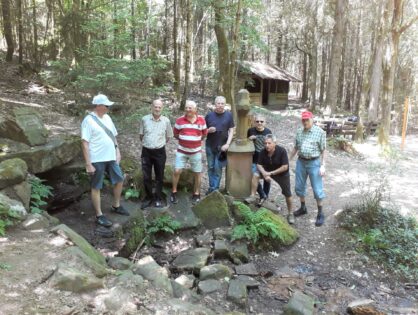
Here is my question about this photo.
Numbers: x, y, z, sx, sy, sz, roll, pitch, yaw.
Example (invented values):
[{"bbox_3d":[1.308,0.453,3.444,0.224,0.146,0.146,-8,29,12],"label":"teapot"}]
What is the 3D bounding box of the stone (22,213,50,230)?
[{"bbox_3d":[-2.065,0.765,3.924,0.300,0.140,0.220,-2,10,-18],"label":"stone"}]

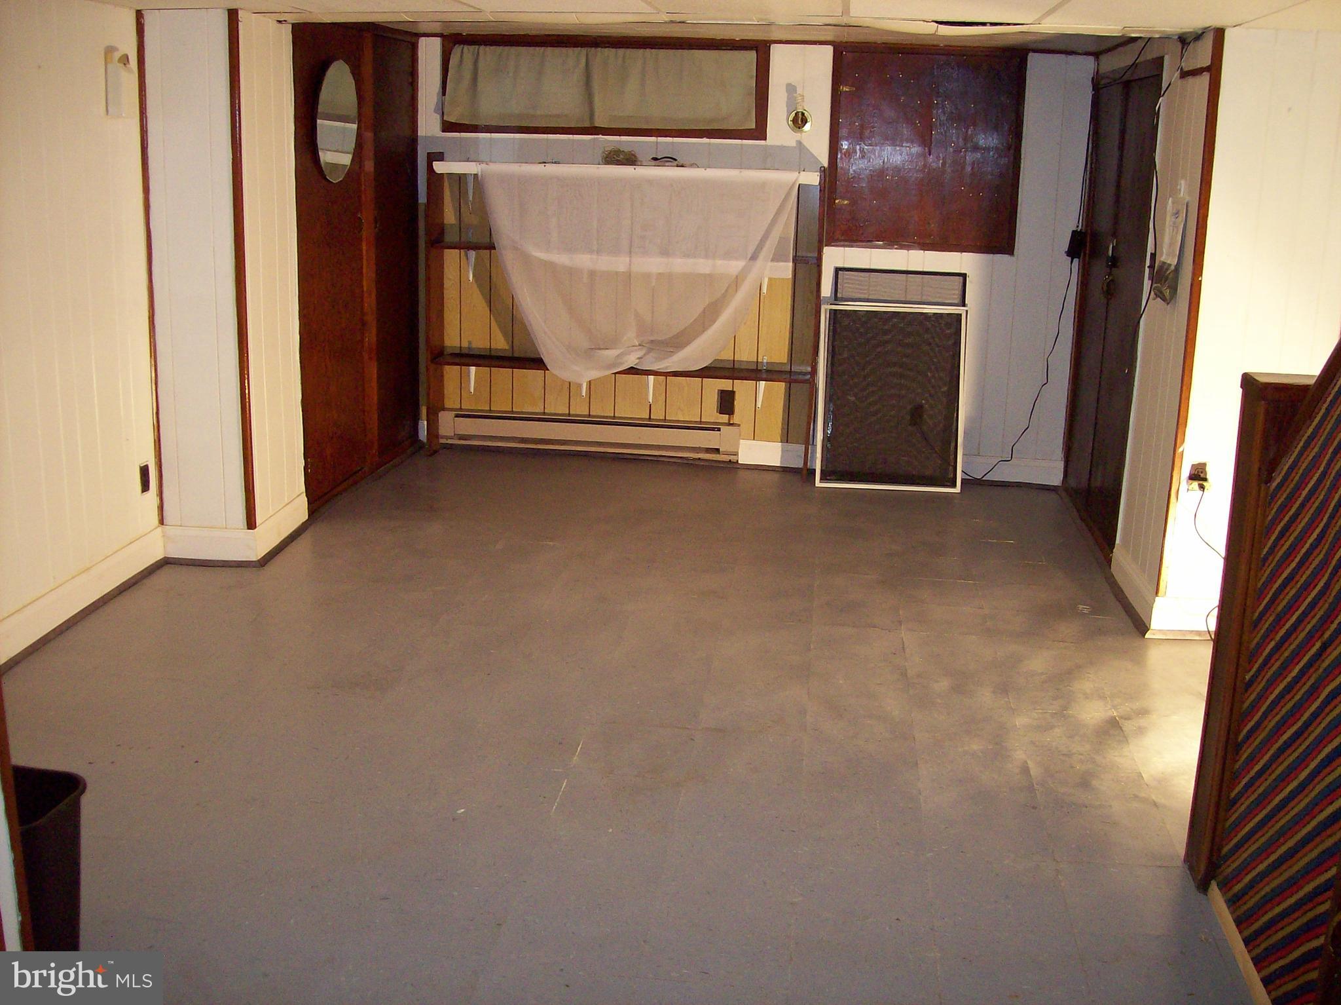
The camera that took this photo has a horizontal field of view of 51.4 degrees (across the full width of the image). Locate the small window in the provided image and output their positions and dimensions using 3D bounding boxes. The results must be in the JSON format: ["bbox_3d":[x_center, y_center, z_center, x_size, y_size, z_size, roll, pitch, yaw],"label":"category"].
[{"bbox_3d":[-0.327,-1.965,6.643,1.575,0.455,0.080,3,15,6],"label":"small window"}]

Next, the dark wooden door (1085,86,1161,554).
[{"bbox_3d":[1.881,-0.784,5.731,0.050,1.835,0.640,3,15,6],"label":"dark wooden door"}]

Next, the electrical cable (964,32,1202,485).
[{"bbox_3d":[1.623,-0.859,5.820,0.500,1.980,1.750,3,15,6],"label":"electrical cable"}]

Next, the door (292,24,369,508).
[{"bbox_3d":[-1.463,-1.017,6.036,0.050,1.960,0.810,3,15,6],"label":"door"}]

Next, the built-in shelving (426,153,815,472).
[{"bbox_3d":[-0.248,-0.917,6.853,1.930,1.505,0.230,3,15,6],"label":"built-in shelving"}]

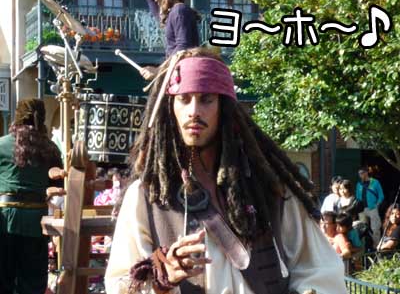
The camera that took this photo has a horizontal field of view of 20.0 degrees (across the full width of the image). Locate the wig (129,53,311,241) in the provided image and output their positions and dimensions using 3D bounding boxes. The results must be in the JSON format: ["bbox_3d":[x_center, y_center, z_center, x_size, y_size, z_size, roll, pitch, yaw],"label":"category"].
[{"bbox_3d":[0.059,-0.004,2.850,0.430,0.480,0.310,0,-1,17],"label":"wig"}]

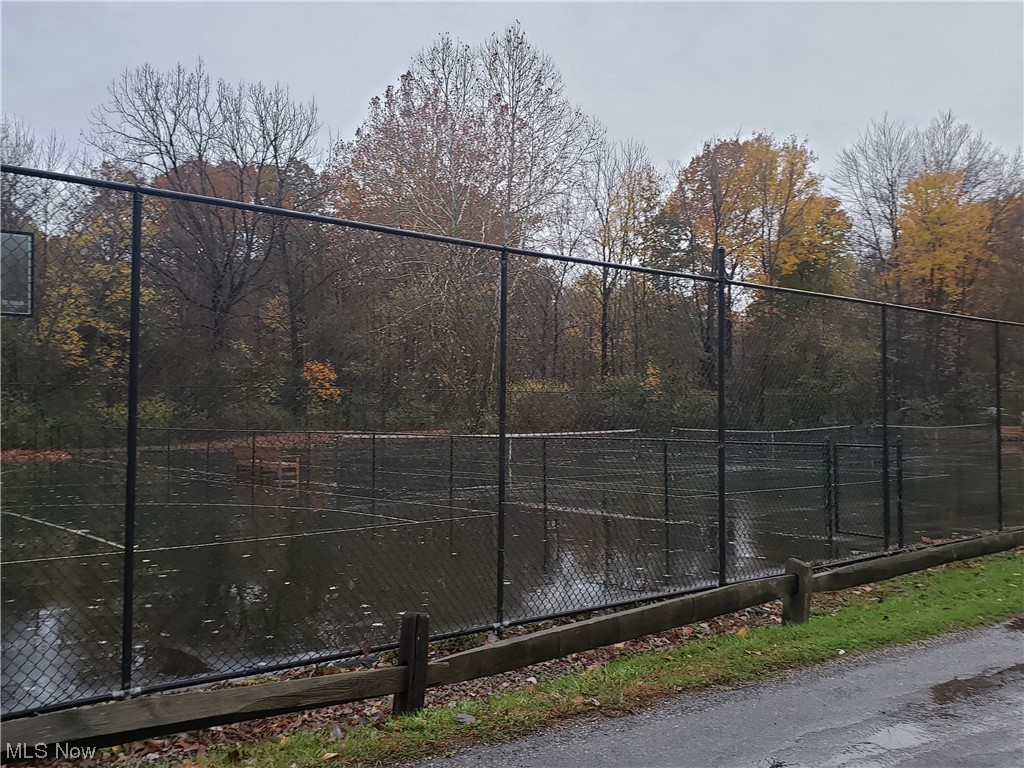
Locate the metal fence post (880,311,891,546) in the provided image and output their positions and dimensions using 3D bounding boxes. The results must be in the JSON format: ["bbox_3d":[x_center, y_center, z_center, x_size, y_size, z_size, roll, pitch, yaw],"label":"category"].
[{"bbox_3d":[4.385,0.493,9.019,0.055,2.898,0.055,2,-2,-34],"label":"metal fence post"}]

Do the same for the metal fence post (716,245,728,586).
[{"bbox_3d":[2.002,0.299,7.305,0.060,3.222,0.060,2,-2,-34],"label":"metal fence post"}]

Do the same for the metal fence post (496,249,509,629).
[{"bbox_3d":[-0.076,0.413,5.896,0.052,2.923,0.052,2,-2,-34],"label":"metal fence post"}]

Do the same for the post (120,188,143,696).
[{"bbox_3d":[-2.175,0.316,4.411,0.054,2.913,0.054,2,-2,-34],"label":"post"}]

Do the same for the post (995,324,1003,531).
[{"bbox_3d":[6.742,0.582,10.646,0.054,2.903,0.054,2,-2,-34],"label":"post"}]

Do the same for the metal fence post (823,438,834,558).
[{"bbox_3d":[4.175,1.380,10.123,0.060,1.351,0.060,2,-2,-34],"label":"metal fence post"}]

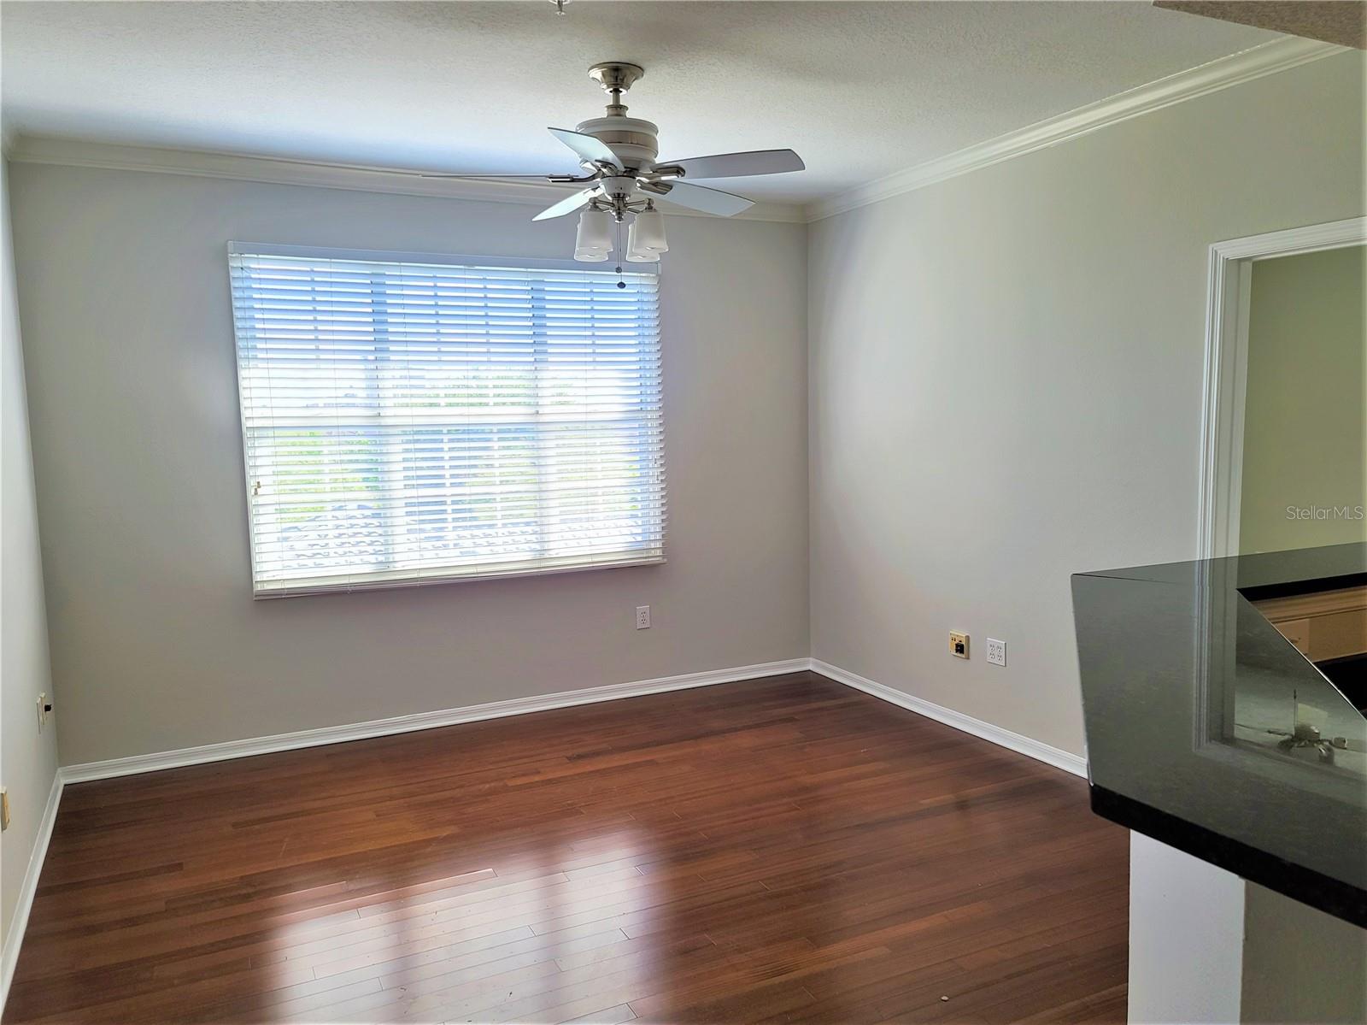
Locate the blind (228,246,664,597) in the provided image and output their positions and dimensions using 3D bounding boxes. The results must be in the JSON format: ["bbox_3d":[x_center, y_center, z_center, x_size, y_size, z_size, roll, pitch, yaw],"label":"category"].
[{"bbox_3d":[-1.065,-0.467,4.942,2.100,1.610,0.075,-4,6,-26],"label":"blind"}]

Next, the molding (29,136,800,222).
[{"bbox_3d":[-1.008,-1.600,4.864,3.898,0.090,0.080,-4,6,-26],"label":"molding"}]

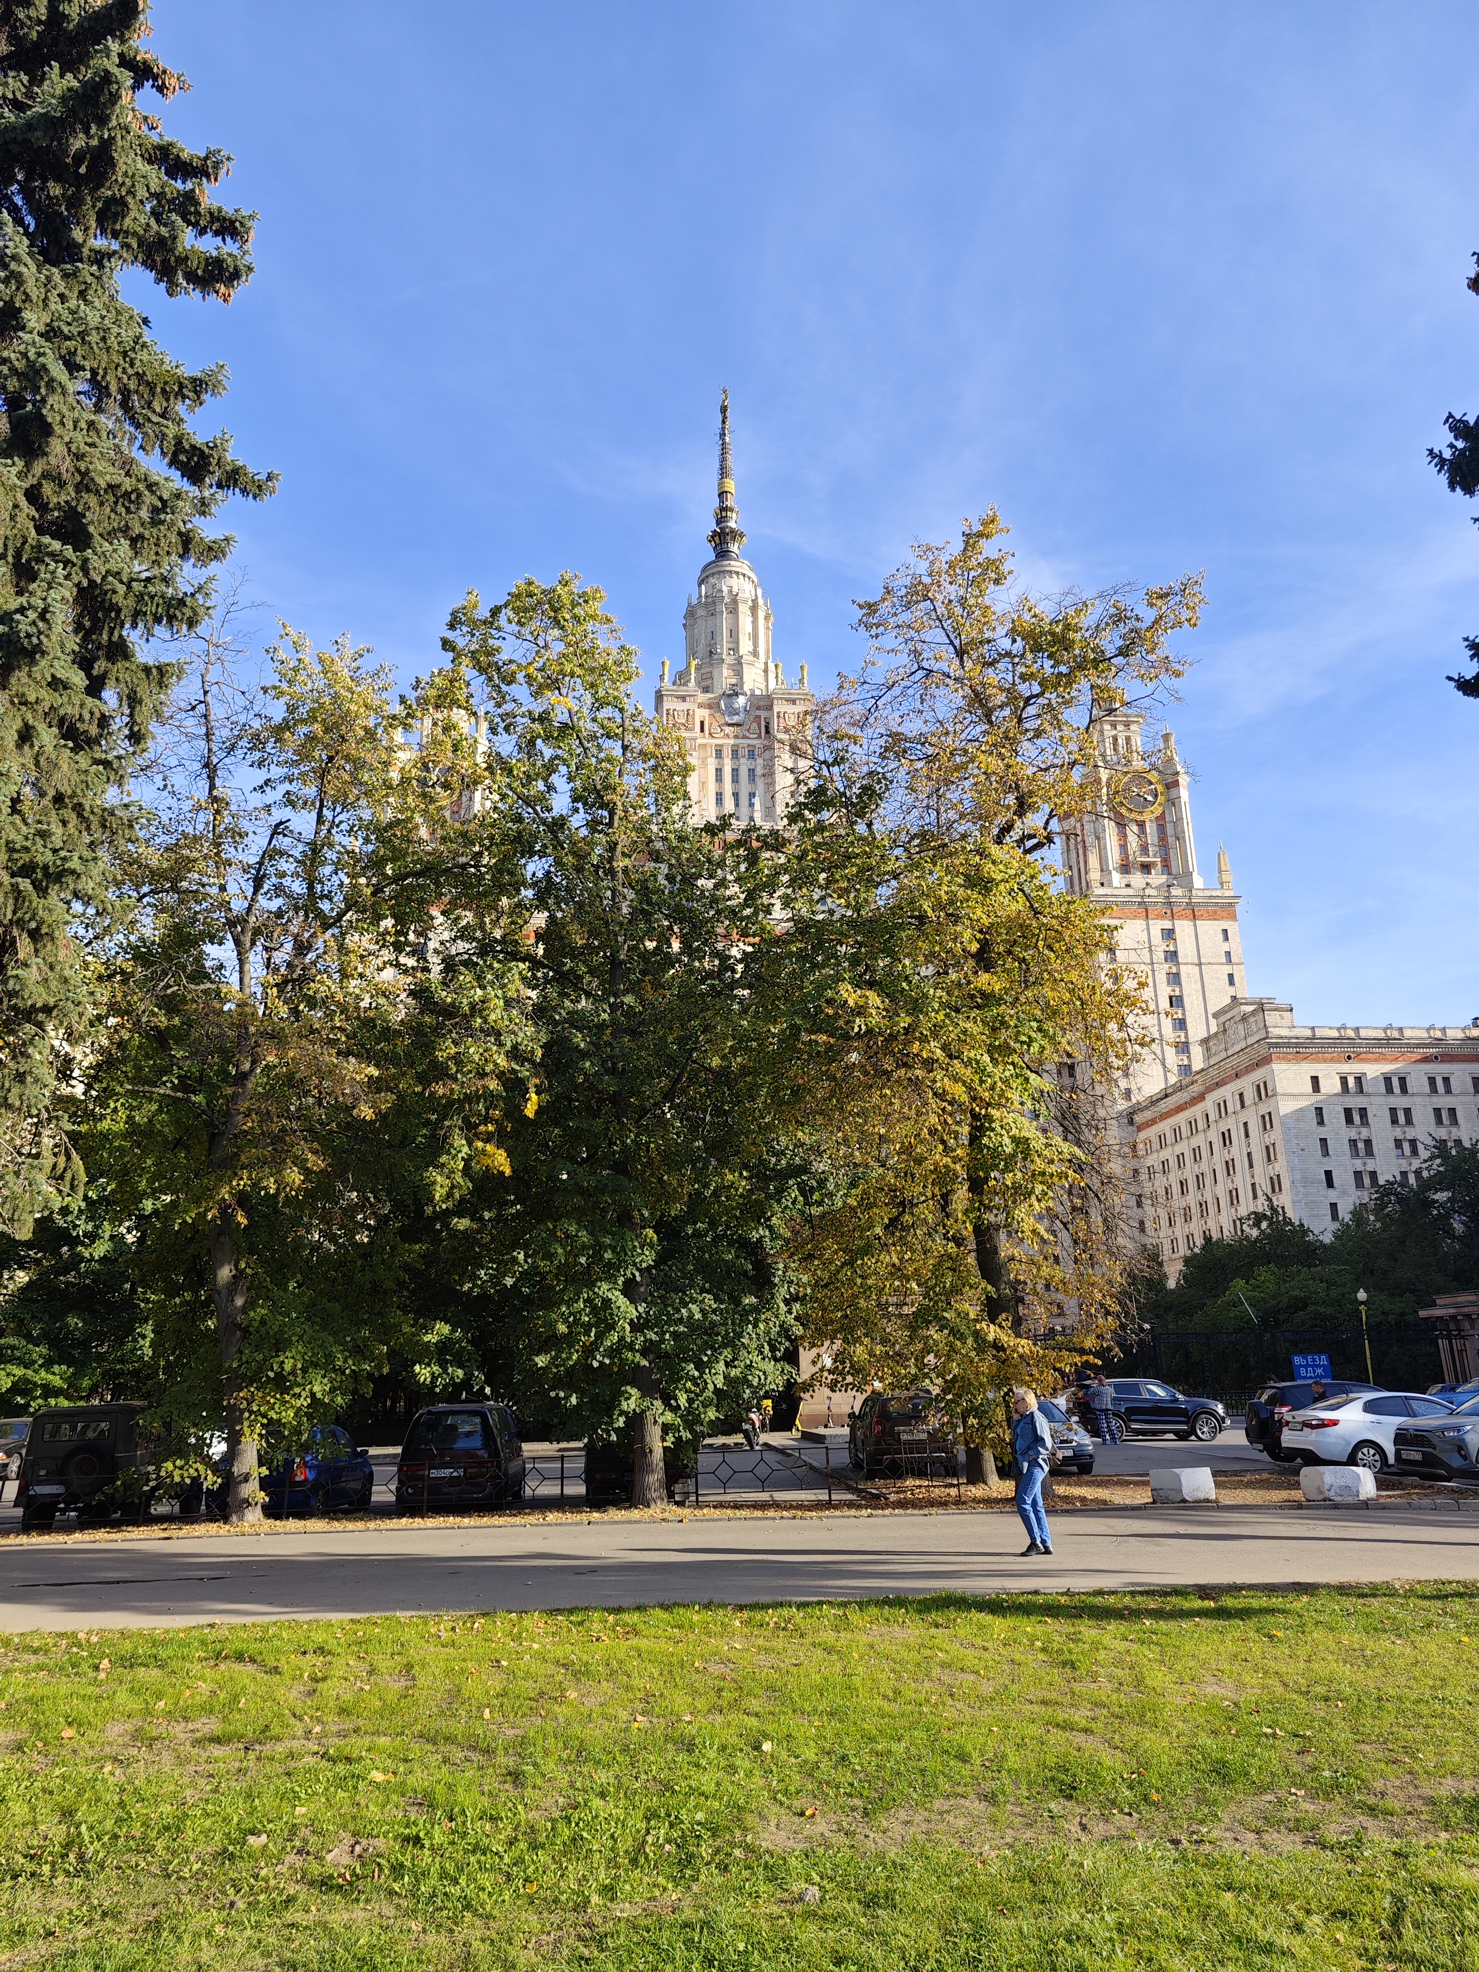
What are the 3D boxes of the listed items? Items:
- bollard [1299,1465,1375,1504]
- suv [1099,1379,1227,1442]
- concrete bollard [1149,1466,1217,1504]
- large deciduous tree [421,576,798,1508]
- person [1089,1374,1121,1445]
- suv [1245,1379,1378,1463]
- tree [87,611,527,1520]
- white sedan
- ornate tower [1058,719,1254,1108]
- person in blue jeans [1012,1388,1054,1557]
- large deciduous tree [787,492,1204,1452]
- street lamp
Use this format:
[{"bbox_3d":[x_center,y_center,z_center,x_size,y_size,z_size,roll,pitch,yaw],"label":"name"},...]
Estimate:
[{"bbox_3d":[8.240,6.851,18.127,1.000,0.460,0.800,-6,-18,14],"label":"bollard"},{"bbox_3d":[11.324,11.929,36.853,4.520,1.680,1.850,1,-17,-8],"label":"suv"},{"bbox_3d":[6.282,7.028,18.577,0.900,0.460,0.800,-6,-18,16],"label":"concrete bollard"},{"bbox_3d":[-1.903,0.064,21.681,6.200,15.900,6.200,0,-17,-4],"label":"large deciduous tree"},{"bbox_3d":[9.658,11.234,34.759,0.600,1.770,0.500,7,-19,-24],"label":"person"},{"bbox_3d":[13.608,9.554,28.861,4.500,1.710,1.820,2,-17,-12],"label":"suv"},{"bbox_3d":[-6.732,0.466,20.292,6.700,14.500,6.300,5,-18,-19],"label":"tree"},{"bbox_3d":[13.063,8.826,26.043,4.380,1.470,1.700,2,-17,-12],"label":"white sedan"},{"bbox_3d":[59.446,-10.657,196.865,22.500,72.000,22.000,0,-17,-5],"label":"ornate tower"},{"bbox_3d":[3.047,5.029,13.621,0.460,1.640,0.500,1,-17,-8],"label":"person in blue jeans"},{"bbox_3d":[4.300,-0.580,21.855,6.900,17.000,6.400,-5,-17,11],"label":"large deciduous tree"},{"bbox_3d":[25.283,14.731,52.387,0.500,5.200,0.500,-9,-19,23],"label":"street lamp"}]

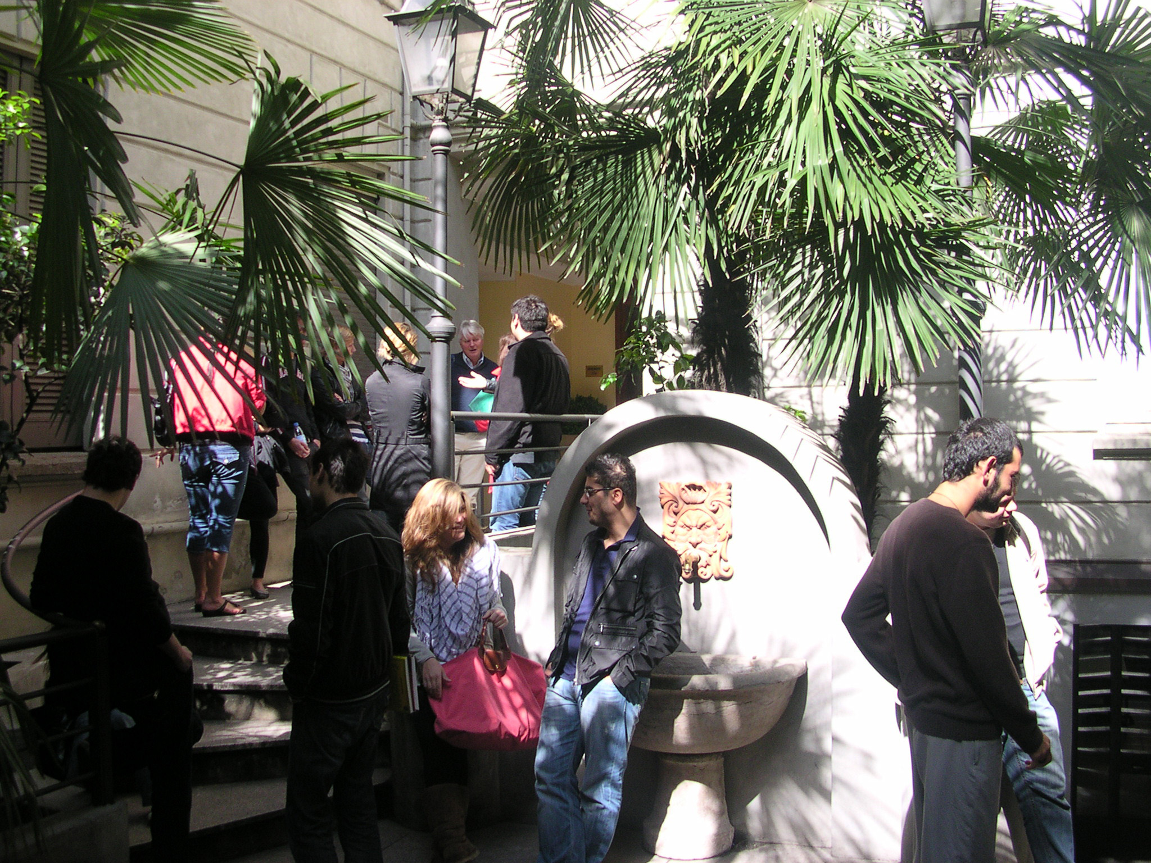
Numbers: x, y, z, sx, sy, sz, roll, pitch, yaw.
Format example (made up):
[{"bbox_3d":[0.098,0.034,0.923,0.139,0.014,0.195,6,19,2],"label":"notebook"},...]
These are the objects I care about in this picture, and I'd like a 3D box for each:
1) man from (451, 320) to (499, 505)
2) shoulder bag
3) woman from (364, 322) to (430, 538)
[{"bbox_3d":[-0.725,0.155,8.100,0.520,1.770,0.330,0,0,-13],"label":"man"},{"bbox_3d":[-0.360,1.030,5.000,0.480,0.530,0.250,0,0,2],"label":"shoulder bag"},{"bbox_3d":[-0.955,0.237,6.700,0.460,1.660,0.360,0,0,28],"label":"woman"}]

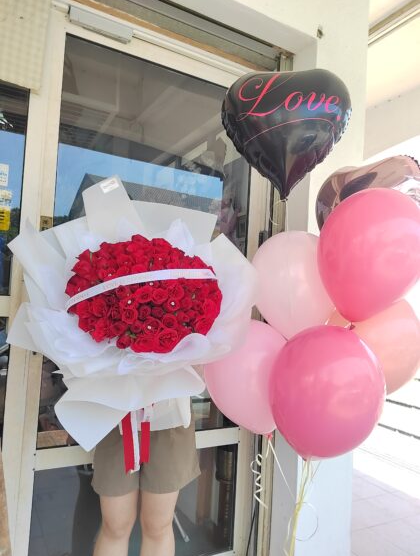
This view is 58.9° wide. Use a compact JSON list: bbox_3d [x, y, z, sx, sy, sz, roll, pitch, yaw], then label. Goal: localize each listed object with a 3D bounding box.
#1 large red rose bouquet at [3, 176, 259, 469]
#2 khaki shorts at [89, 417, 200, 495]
[{"bbox_3d":[-0.210,0.125,1.030,0.670,0.790,0.400,3,-2,-7],"label":"large red rose bouquet"},{"bbox_3d":[-0.222,0.530,1.270,0.375,0.350,0.250,3,-2,-5],"label":"khaki shorts"}]

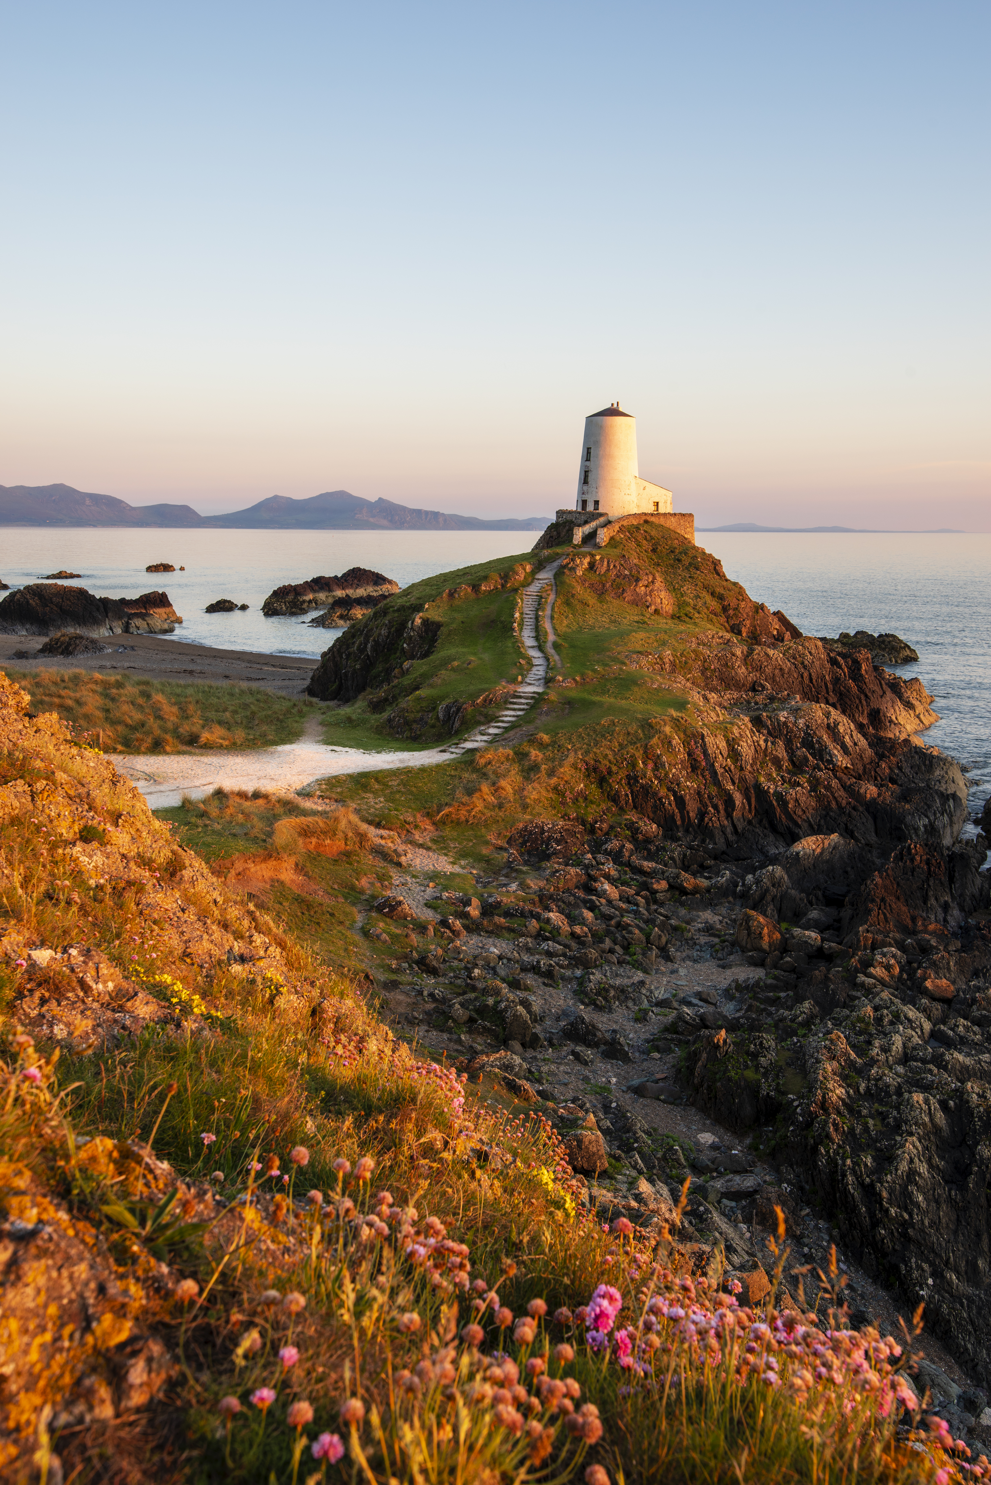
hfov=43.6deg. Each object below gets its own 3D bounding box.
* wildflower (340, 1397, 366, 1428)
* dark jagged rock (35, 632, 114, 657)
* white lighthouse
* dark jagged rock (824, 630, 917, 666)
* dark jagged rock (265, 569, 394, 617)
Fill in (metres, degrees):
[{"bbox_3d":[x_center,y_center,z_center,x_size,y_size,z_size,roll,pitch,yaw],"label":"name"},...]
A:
[{"bbox_3d":[-0.119,0.558,1.030,0.021,0.021,0.021,0,10,0],"label":"wildflower"},{"bbox_3d":[-50.163,-11.677,147.217,8.400,2.600,6.000,-3,10,-19],"label":"dark jagged rock"},{"bbox_3d":[10.709,-24.205,107.040,7.866,9.841,5.732,-6,12,-34],"label":"white lighthouse"},{"bbox_3d":[46.463,-11.947,154.174,12.200,3.900,8.000,3,10,16],"label":"dark jagged rock"},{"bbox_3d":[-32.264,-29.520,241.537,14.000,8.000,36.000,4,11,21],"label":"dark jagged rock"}]

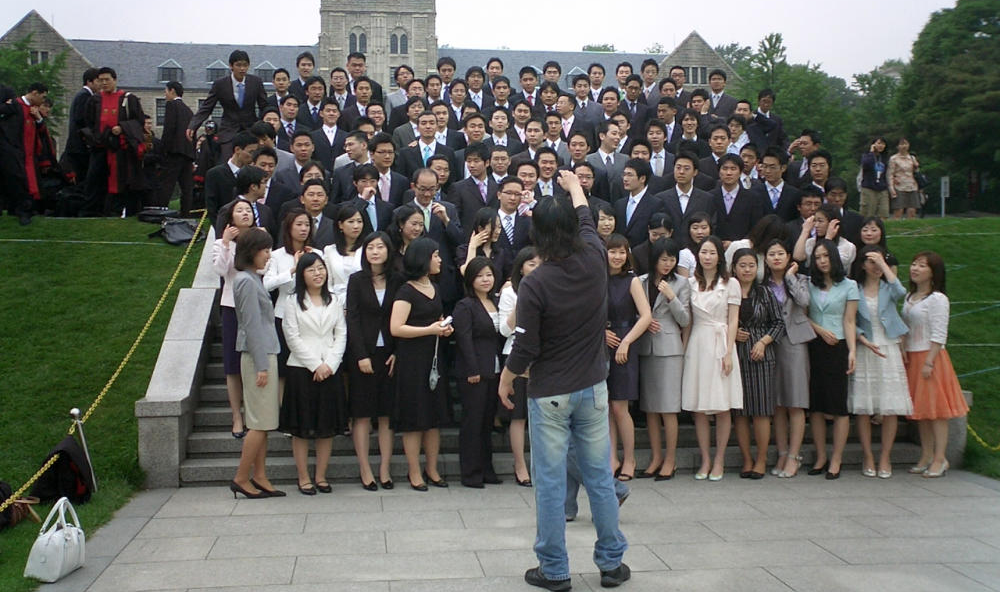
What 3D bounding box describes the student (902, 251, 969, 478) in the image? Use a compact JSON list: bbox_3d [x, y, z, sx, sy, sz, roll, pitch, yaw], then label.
[{"bbox_3d":[3.106,0.496,7.670,0.340,1.600,0.410,-1,1,-30],"label":"student"}]

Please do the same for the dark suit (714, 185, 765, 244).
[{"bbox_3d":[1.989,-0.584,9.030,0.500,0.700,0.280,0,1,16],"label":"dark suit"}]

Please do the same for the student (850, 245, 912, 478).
[{"bbox_3d":[2.748,0.462,7.700,0.460,1.655,0.400,0,1,22],"label":"student"}]

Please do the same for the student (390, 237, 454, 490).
[{"bbox_3d":[-0.522,0.448,7.200,0.420,1.685,0.380,-1,1,-38],"label":"student"}]

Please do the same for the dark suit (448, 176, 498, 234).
[{"bbox_3d":[-0.194,-0.628,8.504,0.460,0.660,0.260,0,1,-18],"label":"dark suit"}]

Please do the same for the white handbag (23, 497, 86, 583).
[{"bbox_3d":[-2.145,1.162,5.138,0.175,0.355,0.290,0,1,6],"label":"white handbag"}]

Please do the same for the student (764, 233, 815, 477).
[{"bbox_3d":[2.069,0.453,7.689,0.400,1.690,0.300,0,1,35],"label":"student"}]

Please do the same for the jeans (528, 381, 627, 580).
[{"bbox_3d":[0.355,0.828,4.900,0.460,0.950,0.340,0,1,2],"label":"jeans"}]

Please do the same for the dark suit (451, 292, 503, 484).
[{"bbox_3d":[-0.154,0.631,7.300,0.400,1.280,0.290,-1,1,-36],"label":"dark suit"}]

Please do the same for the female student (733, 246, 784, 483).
[{"bbox_3d":[1.838,0.474,7.600,0.410,1.635,0.300,0,1,27],"label":"female student"}]

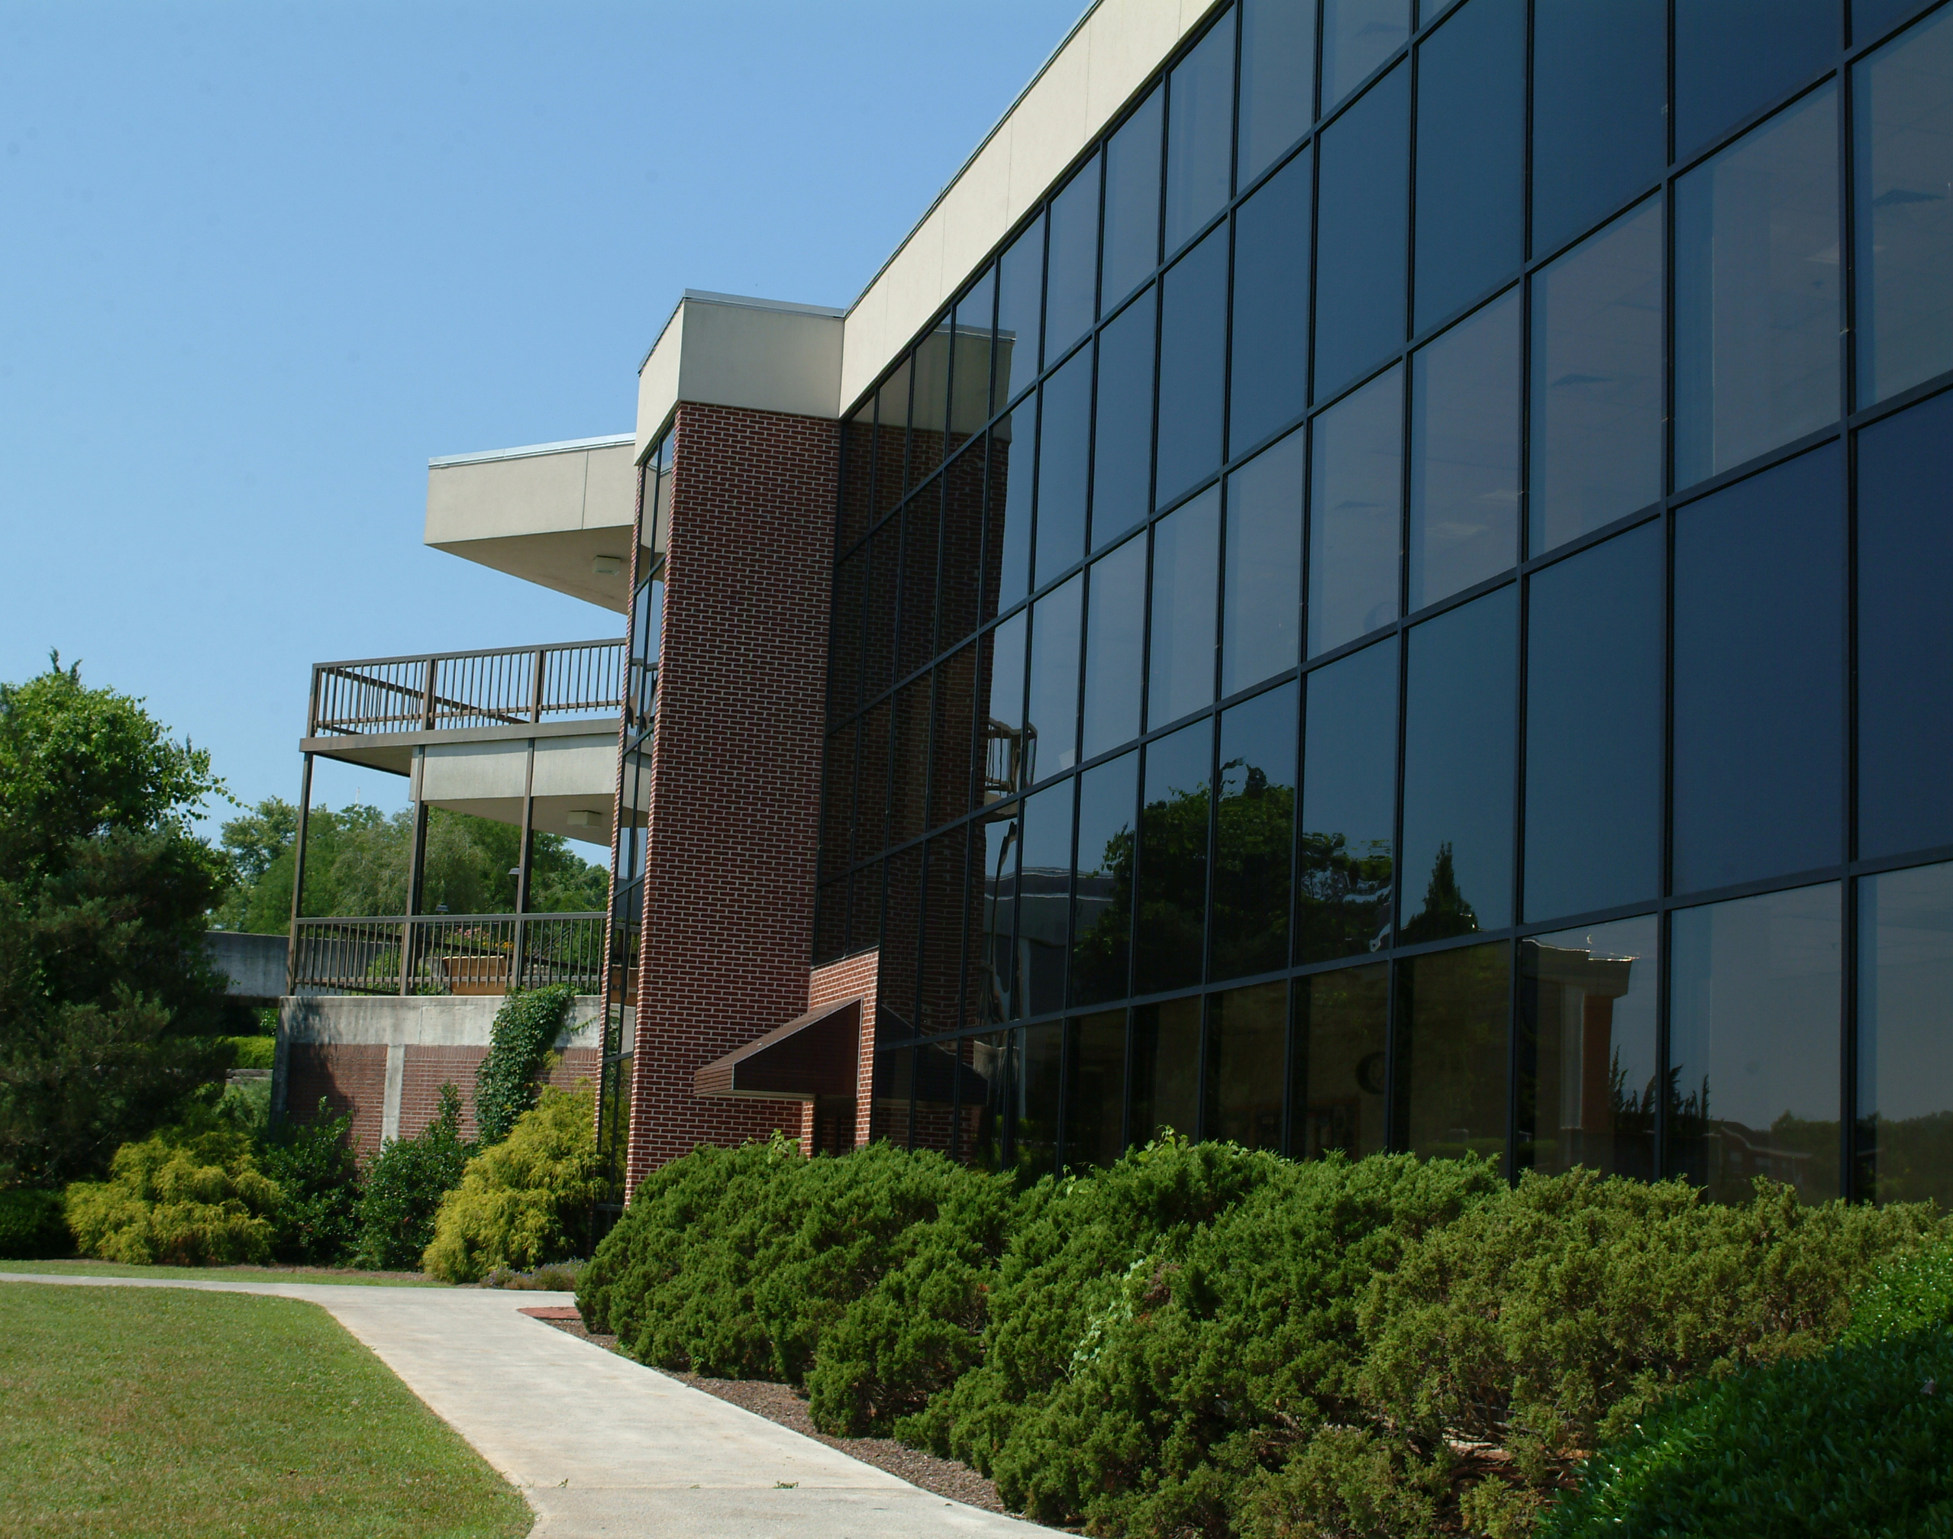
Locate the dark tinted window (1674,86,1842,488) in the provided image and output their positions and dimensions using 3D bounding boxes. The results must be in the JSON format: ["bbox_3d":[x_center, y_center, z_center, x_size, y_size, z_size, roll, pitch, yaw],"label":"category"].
[{"bbox_3d":[3.794,-2.321,13.103,0.080,1.688,1.450,6,-10,-16],"label":"dark tinted window"}]

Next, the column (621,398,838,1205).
[{"bbox_3d":[-2.817,0.878,30.907,1.920,10.244,0.300,6,-10,-16],"label":"column"}]

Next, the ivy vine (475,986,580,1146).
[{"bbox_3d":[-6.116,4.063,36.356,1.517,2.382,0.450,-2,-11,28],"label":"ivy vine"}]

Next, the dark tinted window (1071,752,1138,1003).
[{"bbox_3d":[1.050,0.894,21.354,0.100,1.950,1.460,5,-10,-16],"label":"dark tinted window"}]

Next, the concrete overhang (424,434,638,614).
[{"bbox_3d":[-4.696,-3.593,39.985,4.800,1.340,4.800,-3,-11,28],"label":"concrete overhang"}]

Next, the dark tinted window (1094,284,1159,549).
[{"bbox_3d":[1.218,-2.824,21.979,0.100,1.950,1.460,5,-10,-16],"label":"dark tinted window"}]

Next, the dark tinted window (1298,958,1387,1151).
[{"bbox_3d":[2.274,2.097,16.806,0.080,1.689,1.450,6,-10,-16],"label":"dark tinted window"}]

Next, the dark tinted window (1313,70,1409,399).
[{"bbox_3d":[2.553,-3.527,17.763,0.080,1.968,1.450,6,-10,-16],"label":"dark tinted window"}]

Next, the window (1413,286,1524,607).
[{"bbox_3d":[2.904,-1.872,15.997,0.080,1.688,1.450,6,-10,-16],"label":"window"}]

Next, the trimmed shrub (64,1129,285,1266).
[{"bbox_3d":[-10.311,5.471,34.600,2.720,1.754,2.400,6,-10,-16],"label":"trimmed shrub"}]

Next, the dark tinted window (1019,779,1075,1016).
[{"bbox_3d":[0.606,1.105,22.867,0.080,1.957,1.460,6,-10,-16],"label":"dark tinted window"}]

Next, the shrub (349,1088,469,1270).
[{"bbox_3d":[-7.517,5.452,35.914,1.650,2.500,1.500,3,-10,0],"label":"shrub"}]

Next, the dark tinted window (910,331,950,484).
[{"bbox_3d":[-0.469,-3.801,28.204,0.080,1.618,1.450,6,-10,-16],"label":"dark tinted window"}]

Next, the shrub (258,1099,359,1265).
[{"bbox_3d":[-9.218,5.700,37.151,1.350,2.220,1.300,5,-10,-13],"label":"shrub"}]

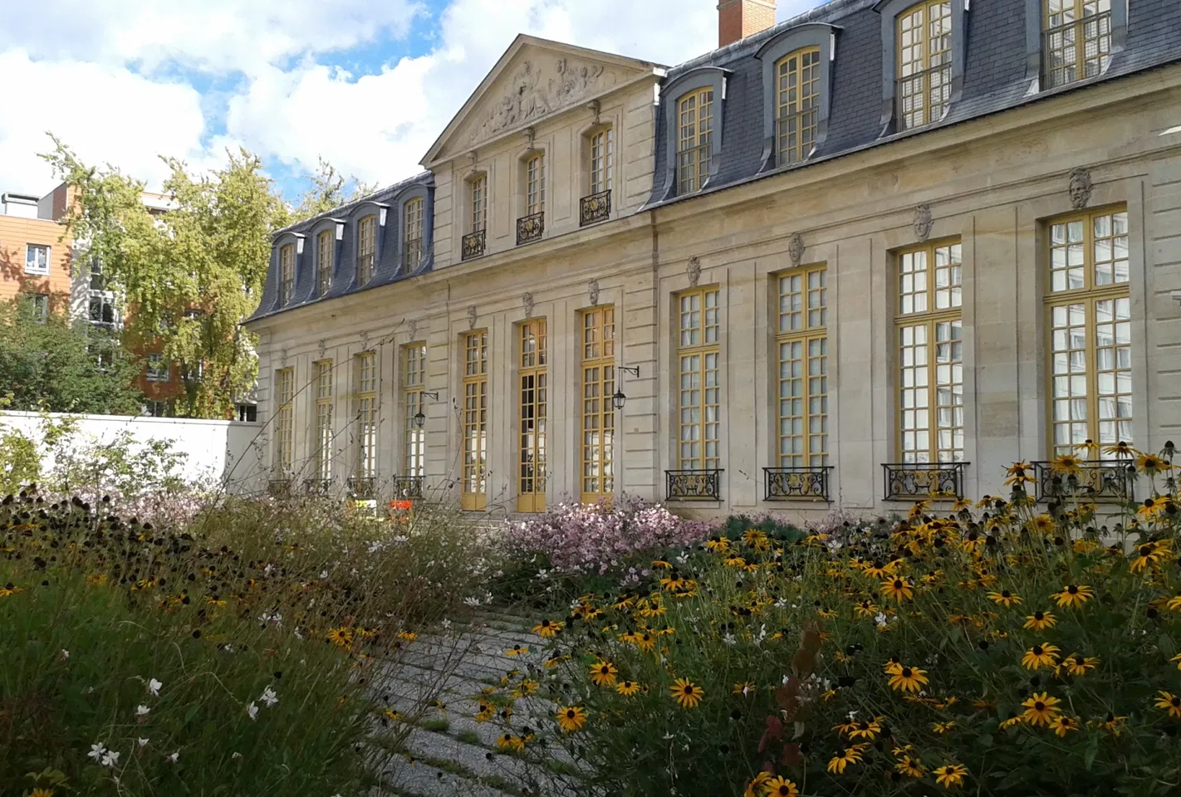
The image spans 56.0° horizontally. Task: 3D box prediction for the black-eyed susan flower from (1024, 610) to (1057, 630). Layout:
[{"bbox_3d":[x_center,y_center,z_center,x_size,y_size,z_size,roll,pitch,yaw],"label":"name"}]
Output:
[{"bbox_3d":[0.892,0.441,2.200,0.063,0.025,0.063,-2,15,22],"label":"black-eyed susan flower"}]

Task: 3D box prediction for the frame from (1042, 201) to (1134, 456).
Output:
[{"bbox_3d":[6.746,-0.594,14.865,0.140,3.797,1.280,4,-6,-39],"label":"frame"}]

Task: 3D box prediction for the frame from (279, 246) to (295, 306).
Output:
[{"bbox_3d":[-9.448,-3.831,34.776,0.140,1.850,1.000,4,-6,-39],"label":"frame"}]

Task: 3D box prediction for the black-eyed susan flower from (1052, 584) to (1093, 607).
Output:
[{"bbox_3d":[0.847,0.347,1.950,0.072,0.027,0.072,-2,15,23],"label":"black-eyed susan flower"}]

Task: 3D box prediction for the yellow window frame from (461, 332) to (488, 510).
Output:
[{"bbox_3d":[-2.341,0.459,23.579,0.150,3.836,1.188,5,-7,-40],"label":"yellow window frame"}]

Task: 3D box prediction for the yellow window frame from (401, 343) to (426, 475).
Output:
[{"bbox_3d":[-3.922,0.399,25.455,0.150,3.332,1.188,5,-7,-40],"label":"yellow window frame"}]

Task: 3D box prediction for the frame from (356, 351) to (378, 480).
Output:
[{"bbox_3d":[-5.357,0.563,27.135,0.150,3.365,1.188,5,-7,-40],"label":"frame"}]

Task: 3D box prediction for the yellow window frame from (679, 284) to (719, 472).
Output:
[{"bbox_3d":[2.120,-0.141,20.491,0.140,3.797,1.280,4,-6,-39],"label":"yellow window frame"}]

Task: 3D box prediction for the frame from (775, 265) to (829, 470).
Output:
[{"bbox_3d":[3.304,-0.337,16.988,0.150,3.340,1.188,5,-7,-40],"label":"frame"}]

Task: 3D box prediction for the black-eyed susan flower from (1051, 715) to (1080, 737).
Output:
[{"bbox_3d":[0.915,0.631,2.139,0.058,0.028,0.058,16,21,26],"label":"black-eyed susan flower"}]

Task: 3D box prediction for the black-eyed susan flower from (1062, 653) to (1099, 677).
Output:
[{"bbox_3d":[0.888,0.485,2.013,0.064,0.028,0.064,10,17,26],"label":"black-eyed susan flower"}]

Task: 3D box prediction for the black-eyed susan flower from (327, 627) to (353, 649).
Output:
[{"bbox_3d":[-0.676,0.647,3.000,0.066,0.066,0.030,1,-50,-12],"label":"black-eyed susan flower"}]

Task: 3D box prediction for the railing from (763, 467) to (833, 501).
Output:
[{"bbox_3d":[3.405,1.420,18.255,0.120,0.560,1.470,4,-6,-39],"label":"railing"}]

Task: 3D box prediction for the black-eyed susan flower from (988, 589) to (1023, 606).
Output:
[{"bbox_3d":[0.775,0.375,2.076,0.066,0.028,0.066,5,6,21],"label":"black-eyed susan flower"}]

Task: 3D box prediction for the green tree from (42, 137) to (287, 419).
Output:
[{"bbox_3d":[-18.016,-3.099,46.841,10.330,15.890,9.810,2,-5,-21],"label":"green tree"}]

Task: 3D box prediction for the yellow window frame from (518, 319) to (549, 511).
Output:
[{"bbox_3d":[-1.059,0.343,22.075,0.150,3.848,1.188,5,-7,-40],"label":"yellow window frame"}]

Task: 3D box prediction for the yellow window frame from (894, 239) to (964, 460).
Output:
[{"bbox_3d":[5.196,-0.443,16.750,0.140,3.797,1.280,4,-6,-39],"label":"yellow window frame"}]

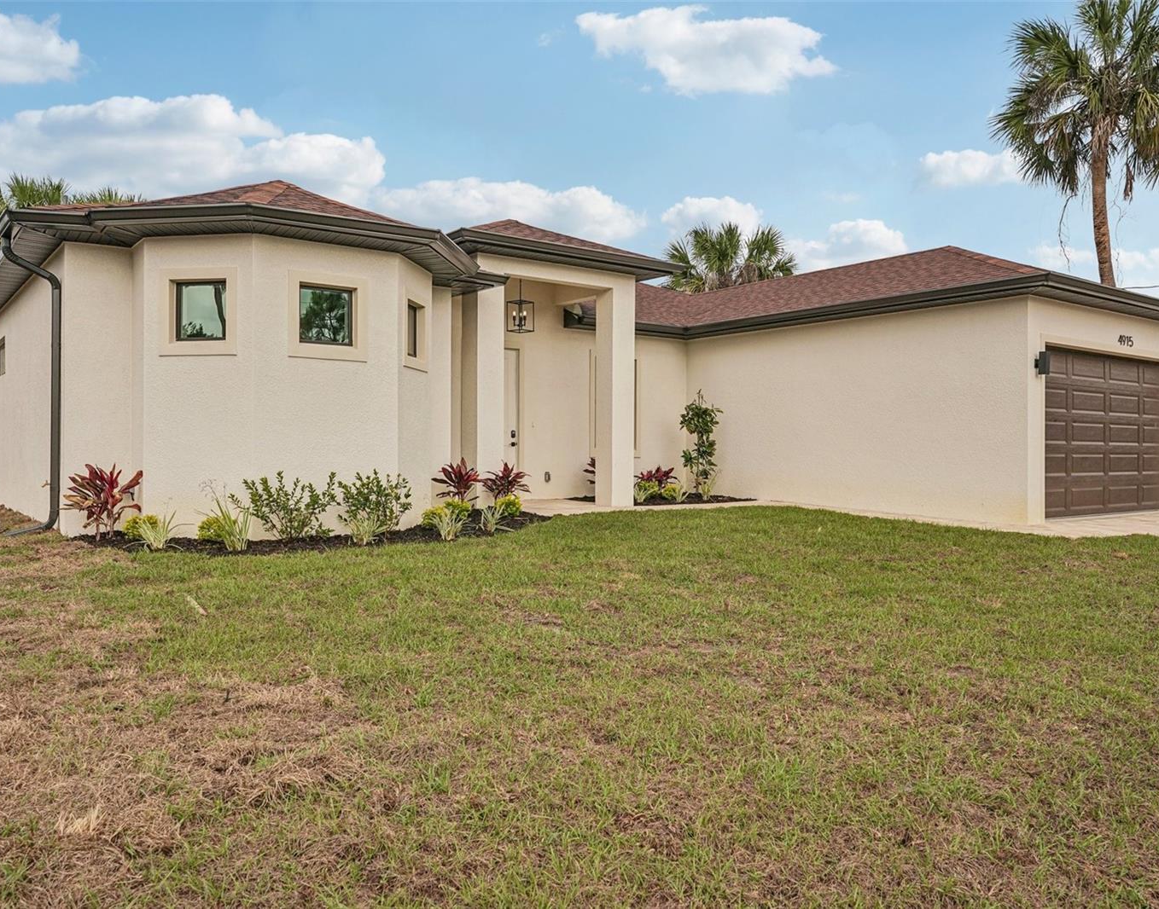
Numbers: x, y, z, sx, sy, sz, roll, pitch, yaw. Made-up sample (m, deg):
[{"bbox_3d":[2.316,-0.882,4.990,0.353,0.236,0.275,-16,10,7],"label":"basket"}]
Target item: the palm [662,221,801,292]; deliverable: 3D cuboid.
[{"bbox_3d":[5.430,-3.758,33.027,4.700,9.342,4.500,0,0,0],"label":"palm"}]

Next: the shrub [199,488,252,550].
[{"bbox_3d":[-3.172,0.563,8.150,0.468,0.611,0.460,0,0,0],"label":"shrub"}]

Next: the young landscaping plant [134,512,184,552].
[{"bbox_3d":[-3.788,0.697,8.200,0.452,0.355,0.440,0,0,0],"label":"young landscaping plant"}]

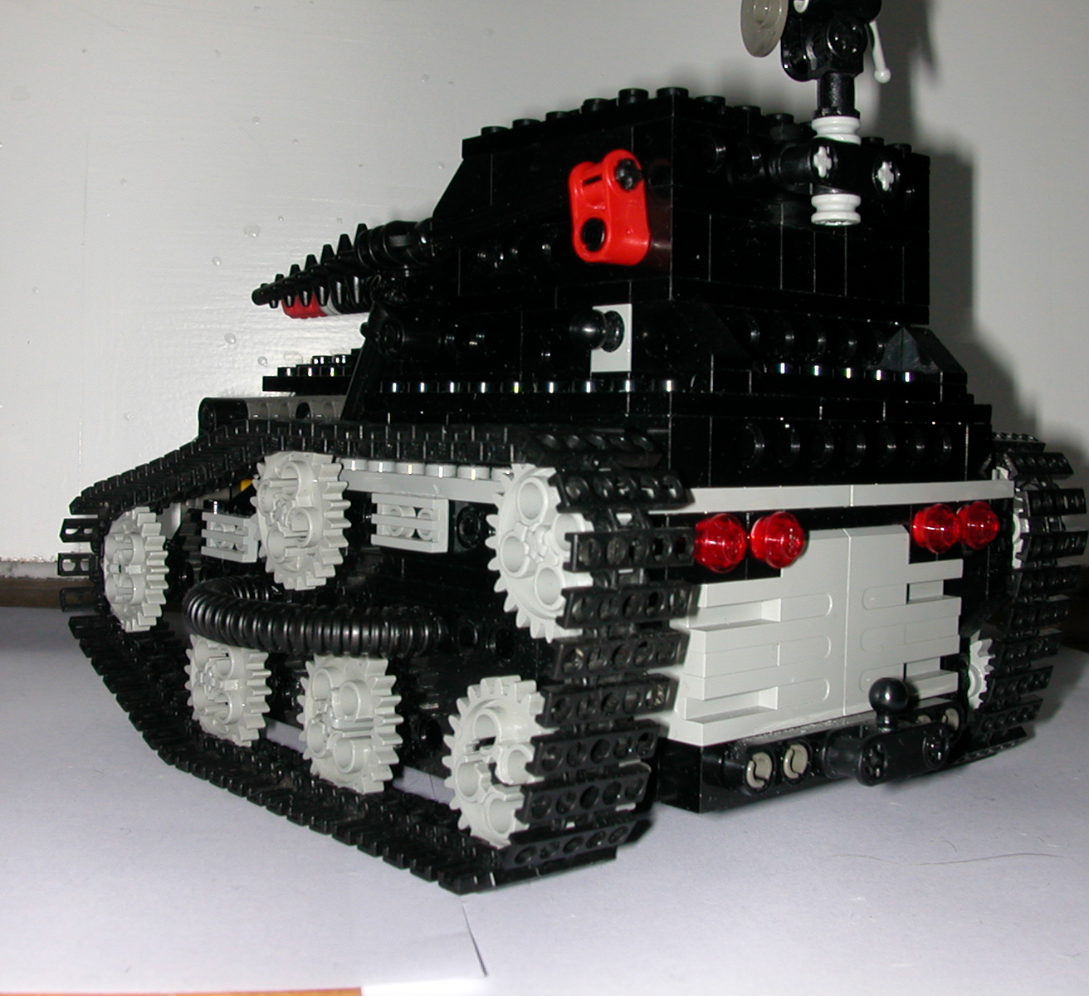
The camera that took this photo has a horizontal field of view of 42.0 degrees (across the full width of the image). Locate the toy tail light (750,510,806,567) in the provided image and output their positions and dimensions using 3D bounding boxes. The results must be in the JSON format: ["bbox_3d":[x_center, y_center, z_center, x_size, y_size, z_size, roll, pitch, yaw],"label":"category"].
[{"bbox_3d":[0.032,0.006,0.195,0.008,0.008,0.005,-2,4,-43],"label":"toy tail light"}]

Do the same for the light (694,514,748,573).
[{"bbox_3d":[0.024,0.006,0.187,0.008,0.008,0.005,-2,4,-43],"label":"light"}]

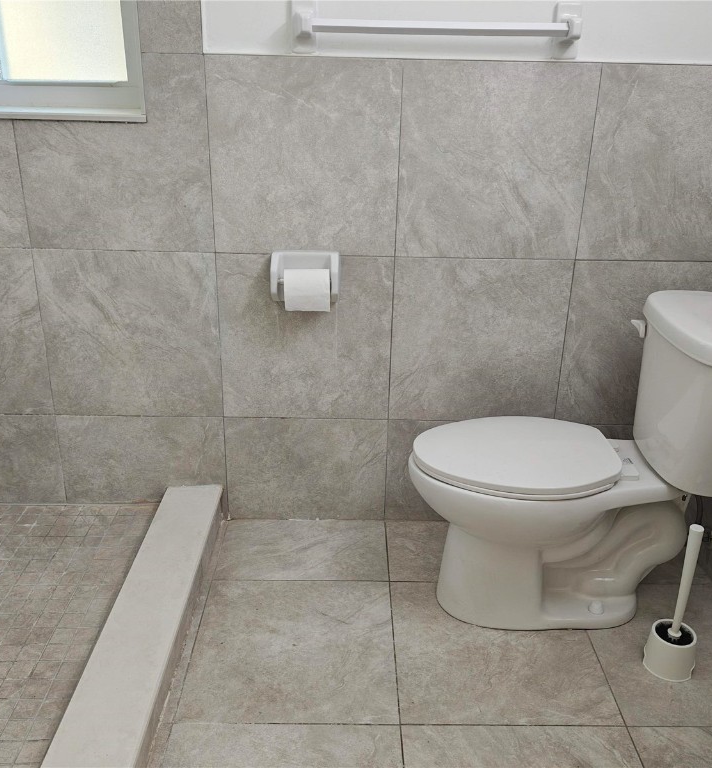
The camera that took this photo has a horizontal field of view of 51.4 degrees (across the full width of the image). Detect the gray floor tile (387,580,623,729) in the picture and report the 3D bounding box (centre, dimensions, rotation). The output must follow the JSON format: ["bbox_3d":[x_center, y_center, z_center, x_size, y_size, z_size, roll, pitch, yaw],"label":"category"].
[{"bbox_3d":[0.317,0.606,1.700,0.455,0.012,0.453,1,23,-1],"label":"gray floor tile"}]

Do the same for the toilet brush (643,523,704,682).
[{"bbox_3d":[0.700,0.455,1.581,0.108,0.366,0.108,1,23,-1],"label":"toilet brush"}]

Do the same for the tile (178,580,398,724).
[{"bbox_3d":[-0.138,0.599,1.693,0.455,0.012,0.453,1,23,-1],"label":"tile"}]

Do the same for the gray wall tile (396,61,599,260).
[{"bbox_3d":[0.330,-0.526,1.771,0.452,0.451,0.012,1,23,-1],"label":"gray wall tile"}]

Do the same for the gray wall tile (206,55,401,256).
[{"bbox_3d":[-0.122,-0.533,1.764,0.452,0.451,0.012,1,23,-1],"label":"gray wall tile"}]

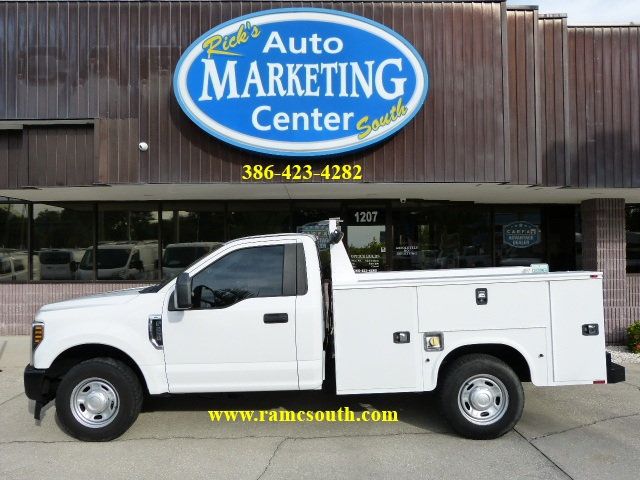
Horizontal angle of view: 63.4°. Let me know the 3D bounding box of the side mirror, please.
[{"bbox_3d":[-1.208,0.456,4.580,0.140,0.325,0.260,0,-1,-11],"label":"side mirror"}]

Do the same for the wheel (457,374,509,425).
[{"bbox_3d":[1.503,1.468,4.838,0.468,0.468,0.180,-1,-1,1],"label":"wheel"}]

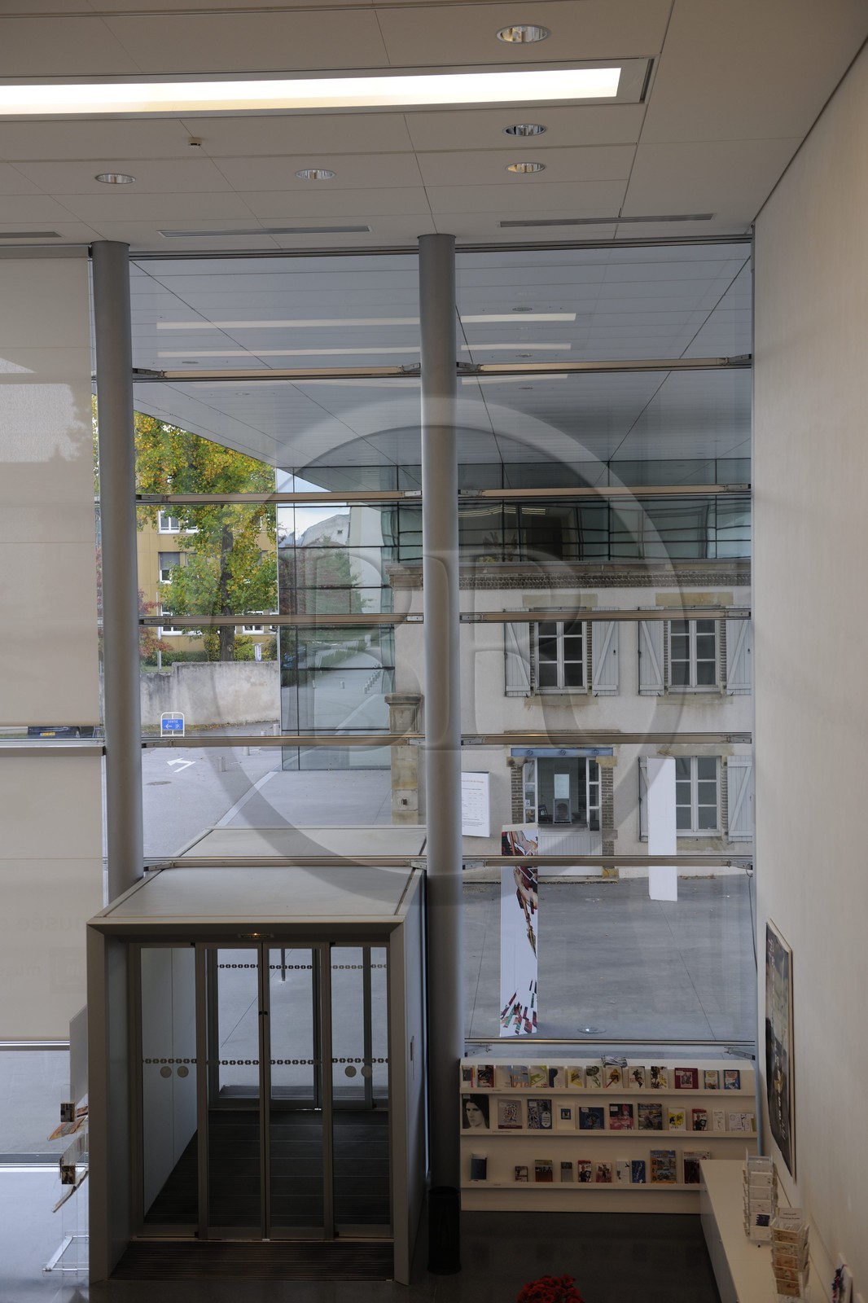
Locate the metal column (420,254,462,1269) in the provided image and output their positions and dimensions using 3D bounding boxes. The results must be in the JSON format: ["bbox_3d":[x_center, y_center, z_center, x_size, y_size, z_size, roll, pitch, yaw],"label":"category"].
[{"bbox_3d":[0.065,0.829,13.526,0.285,8.474,0.285,-1,3,4],"label":"metal column"}]

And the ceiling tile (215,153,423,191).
[{"bbox_3d":[-0.842,-3.592,12.169,1.476,0.030,1.048,-1,3,3],"label":"ceiling tile"}]

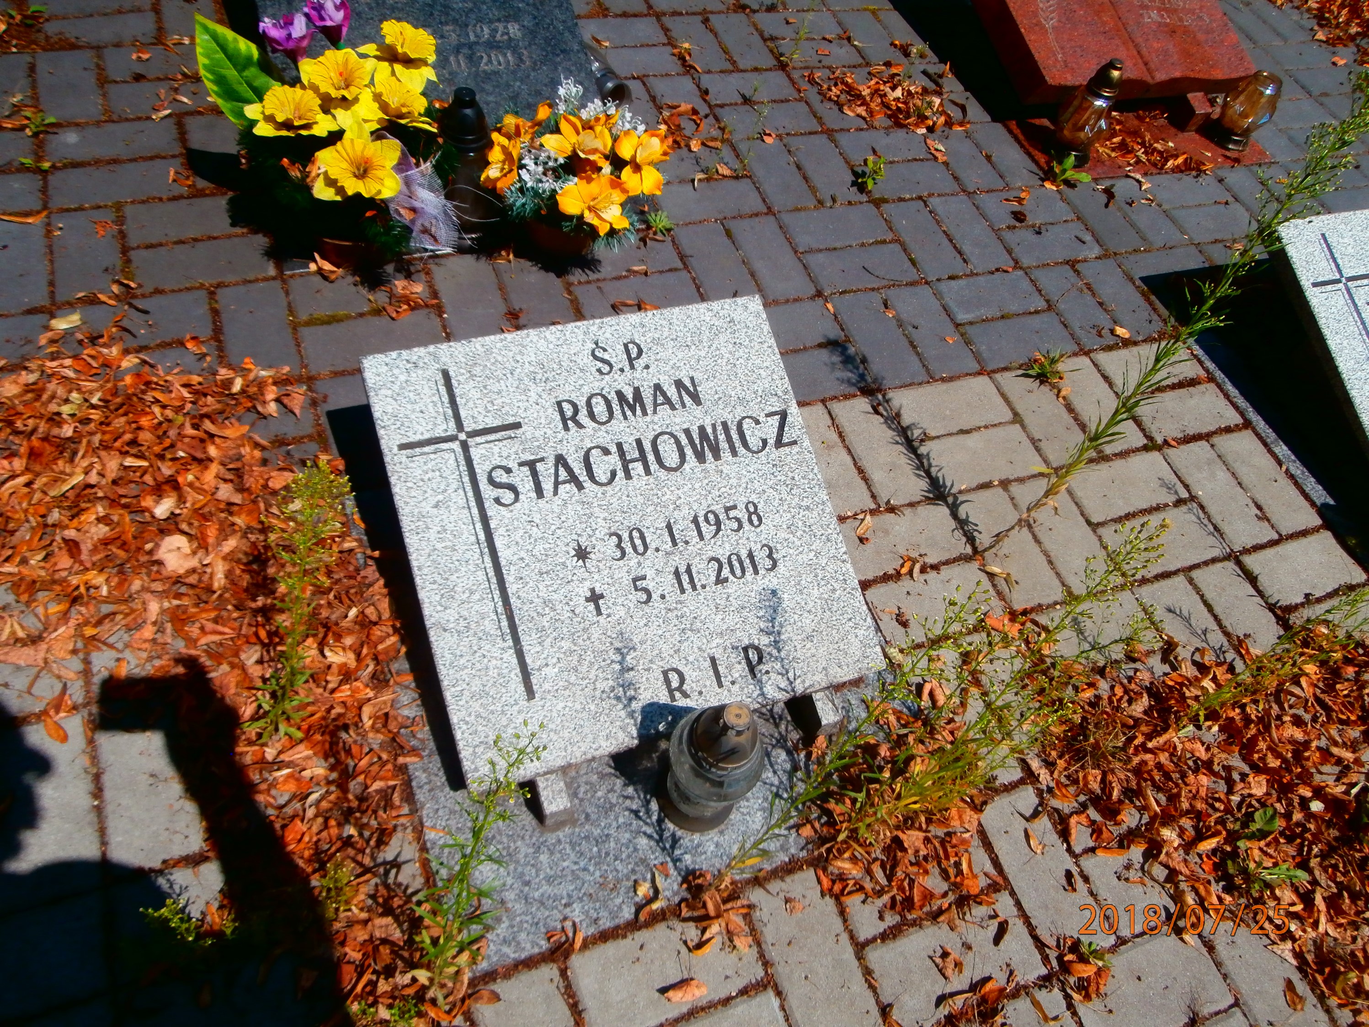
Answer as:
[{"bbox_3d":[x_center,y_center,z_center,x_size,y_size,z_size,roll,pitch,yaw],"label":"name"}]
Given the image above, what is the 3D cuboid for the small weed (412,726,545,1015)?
[{"bbox_3d":[-0.169,0.294,0.769,0.139,0.520,0.107,-12,58,-20],"label":"small weed"}]

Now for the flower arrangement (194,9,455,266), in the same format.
[{"bbox_3d":[-0.475,-0.532,1.378,0.309,0.330,0.231,-12,58,-20],"label":"flower arrangement"}]

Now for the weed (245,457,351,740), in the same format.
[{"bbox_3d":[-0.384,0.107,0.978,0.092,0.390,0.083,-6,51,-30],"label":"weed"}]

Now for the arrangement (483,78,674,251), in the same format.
[{"bbox_3d":[-0.164,-0.509,1.493,0.282,0.230,0.203,-12,58,-20],"label":"arrangement"}]

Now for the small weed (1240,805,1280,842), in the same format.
[{"bbox_3d":[0.721,0.387,1.228,0.043,0.035,0.043,-13,60,-19],"label":"small weed"}]

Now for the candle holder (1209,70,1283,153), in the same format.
[{"bbox_3d":[1.184,-0.843,2.071,0.105,0.140,0.105,-12,58,-20],"label":"candle holder"}]

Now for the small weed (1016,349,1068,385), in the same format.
[{"bbox_3d":[0.593,-0.235,1.607,0.070,0.055,0.060,-13,60,-19],"label":"small weed"}]

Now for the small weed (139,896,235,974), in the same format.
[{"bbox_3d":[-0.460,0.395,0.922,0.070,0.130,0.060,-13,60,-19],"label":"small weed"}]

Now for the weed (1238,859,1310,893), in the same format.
[{"bbox_3d":[0.694,0.425,1.163,0.075,0.040,0.055,-12,58,-20],"label":"weed"}]

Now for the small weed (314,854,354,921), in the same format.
[{"bbox_3d":[-0.351,0.364,0.984,0.042,0.100,0.047,-13,60,-19],"label":"small weed"}]

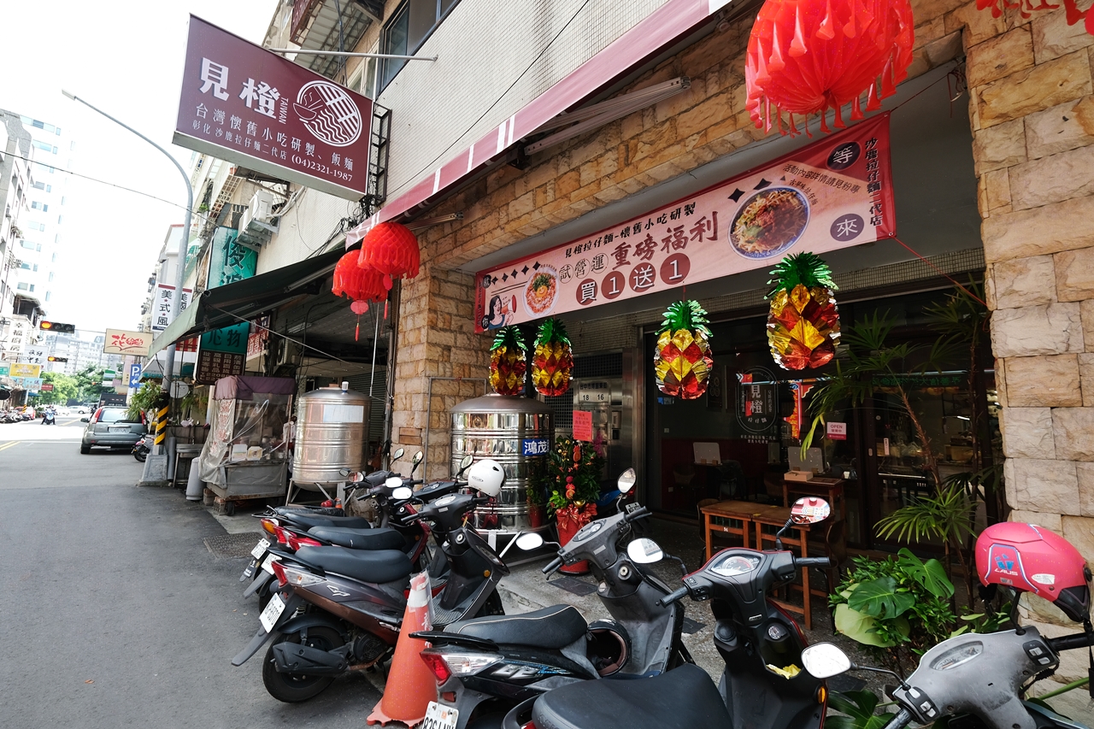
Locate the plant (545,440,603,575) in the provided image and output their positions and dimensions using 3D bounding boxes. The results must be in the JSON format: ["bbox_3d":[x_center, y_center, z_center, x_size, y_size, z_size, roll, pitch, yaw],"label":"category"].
[{"bbox_3d":[0.285,1.417,4.700,0.580,1.330,0.550,-1,-7,17],"label":"plant"}]

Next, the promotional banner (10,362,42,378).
[{"bbox_3d":[-56.012,0.643,49.000,2.200,1.250,0.250,7,-9,-43],"label":"promotional banner"}]

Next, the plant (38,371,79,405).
[{"bbox_3d":[-87.890,4.614,82.000,6.500,8.000,6.500,7,-9,-43],"label":"plant"}]

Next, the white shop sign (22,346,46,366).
[{"bbox_3d":[-58.339,-0.780,52.000,1.900,2.750,0.300,8,-10,-44],"label":"white shop sign"}]

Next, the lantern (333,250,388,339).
[{"bbox_3d":[-2.170,-0.806,5.300,0.590,1.040,0.590,8,-10,-43],"label":"lantern"}]

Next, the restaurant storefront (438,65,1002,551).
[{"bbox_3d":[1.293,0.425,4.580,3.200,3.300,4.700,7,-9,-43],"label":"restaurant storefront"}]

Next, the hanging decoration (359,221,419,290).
[{"bbox_3d":[-1.566,-1.080,4.500,0.560,0.630,0.560,7,-9,-43],"label":"hanging decoration"}]

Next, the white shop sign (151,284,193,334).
[{"bbox_3d":[-17.070,-2.420,20.800,1.200,2.200,0.220,8,-10,-43],"label":"white shop sign"}]

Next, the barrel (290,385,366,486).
[{"bbox_3d":[-3.450,1.150,7.350,1.060,1.660,1.060,8,-10,-43],"label":"barrel"}]

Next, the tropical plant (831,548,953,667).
[{"bbox_3d":[1.977,1.414,2.600,0.560,0.680,0.580,7,-9,-43],"label":"tropical plant"}]

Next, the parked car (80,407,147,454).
[{"bbox_3d":[-16.950,2.500,17.980,1.770,1.670,4.500,8,-10,-43],"label":"parked car"}]

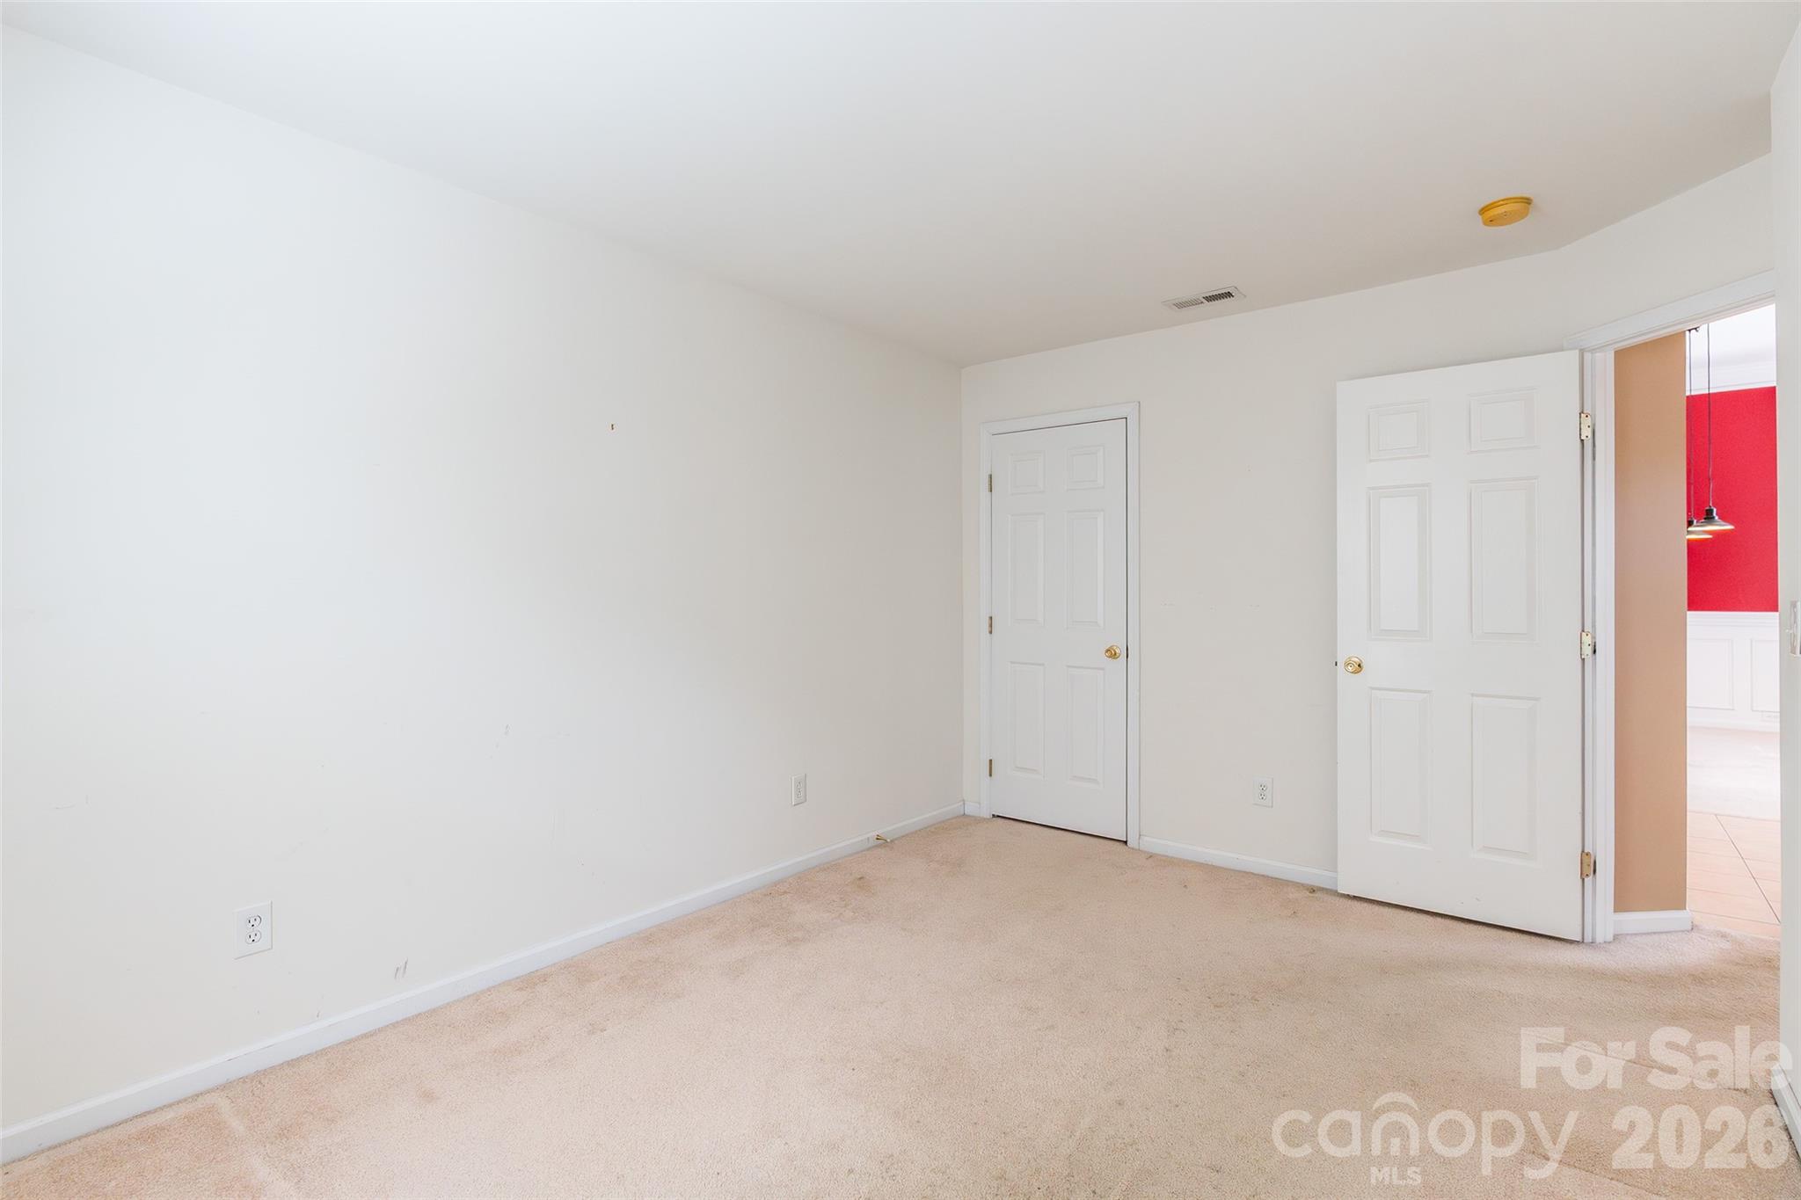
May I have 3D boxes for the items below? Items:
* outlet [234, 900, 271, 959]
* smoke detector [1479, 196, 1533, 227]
[{"bbox_3d":[-1.649,0.843,2.040,0.009,0.122,0.078,0,1,40],"label":"outlet"},{"bbox_3d":[1.905,-1.218,2.520,0.137,0.039,0.137,0,1,40],"label":"smoke detector"}]

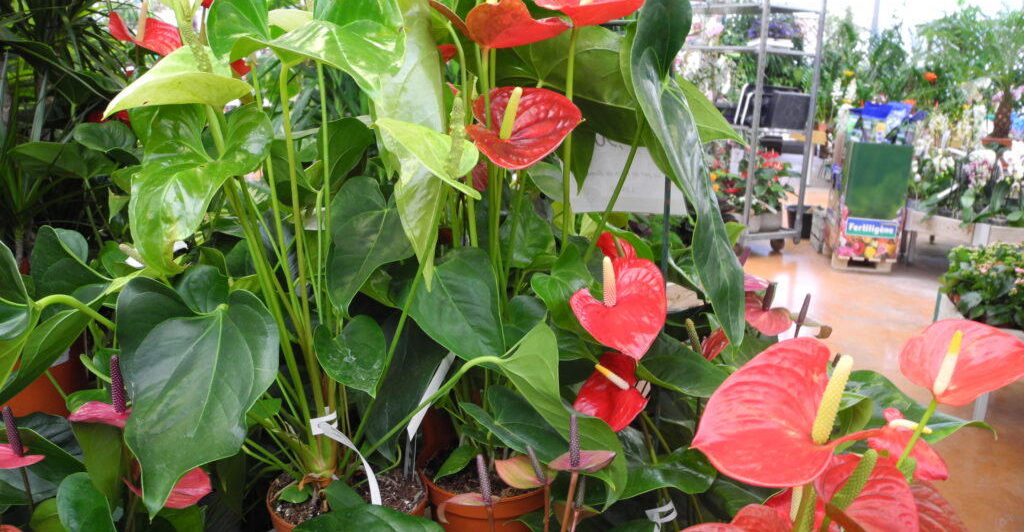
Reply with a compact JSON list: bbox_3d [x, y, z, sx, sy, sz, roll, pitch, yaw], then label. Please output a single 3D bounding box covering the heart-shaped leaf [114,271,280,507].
[{"bbox_3d":[-0.278,0.112,0.730,0.135,0.195,0.075,-5,17,-15],"label":"heart-shaped leaf"}]

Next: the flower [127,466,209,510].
[{"bbox_3d":[-0.331,0.215,0.800,0.083,0.038,0.065,0,13,-11],"label":"flower"}]

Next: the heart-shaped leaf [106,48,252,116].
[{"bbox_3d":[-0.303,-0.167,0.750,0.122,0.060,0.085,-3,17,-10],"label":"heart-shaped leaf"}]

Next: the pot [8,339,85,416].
[{"bbox_3d":[-0.738,0.165,1.280,0.170,0.140,0.170,0,16,0],"label":"pot"}]

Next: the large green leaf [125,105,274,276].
[{"bbox_3d":[-0.302,-0.074,0.800,0.118,0.150,0.065,12,-7,-3],"label":"large green leaf"}]

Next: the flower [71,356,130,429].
[{"bbox_3d":[-0.382,0.119,0.780,0.075,0.070,0.065,7,13,18],"label":"flower"}]

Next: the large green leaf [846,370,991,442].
[{"bbox_3d":[0.351,0.122,0.720,0.125,0.050,0.085,-5,15,-30],"label":"large green leaf"}]

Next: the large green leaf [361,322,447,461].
[{"bbox_3d":[-0.132,0.148,1.000,0.100,0.165,0.050,10,-6,2],"label":"large green leaf"}]

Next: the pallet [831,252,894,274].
[{"bbox_3d":[2.470,-0.070,5.980,0.400,0.100,0.580,5,13,11],"label":"pallet"}]

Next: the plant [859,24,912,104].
[{"bbox_3d":[4.046,-2.177,9.000,0.550,0.850,0.550,7,13,22],"label":"plant"}]

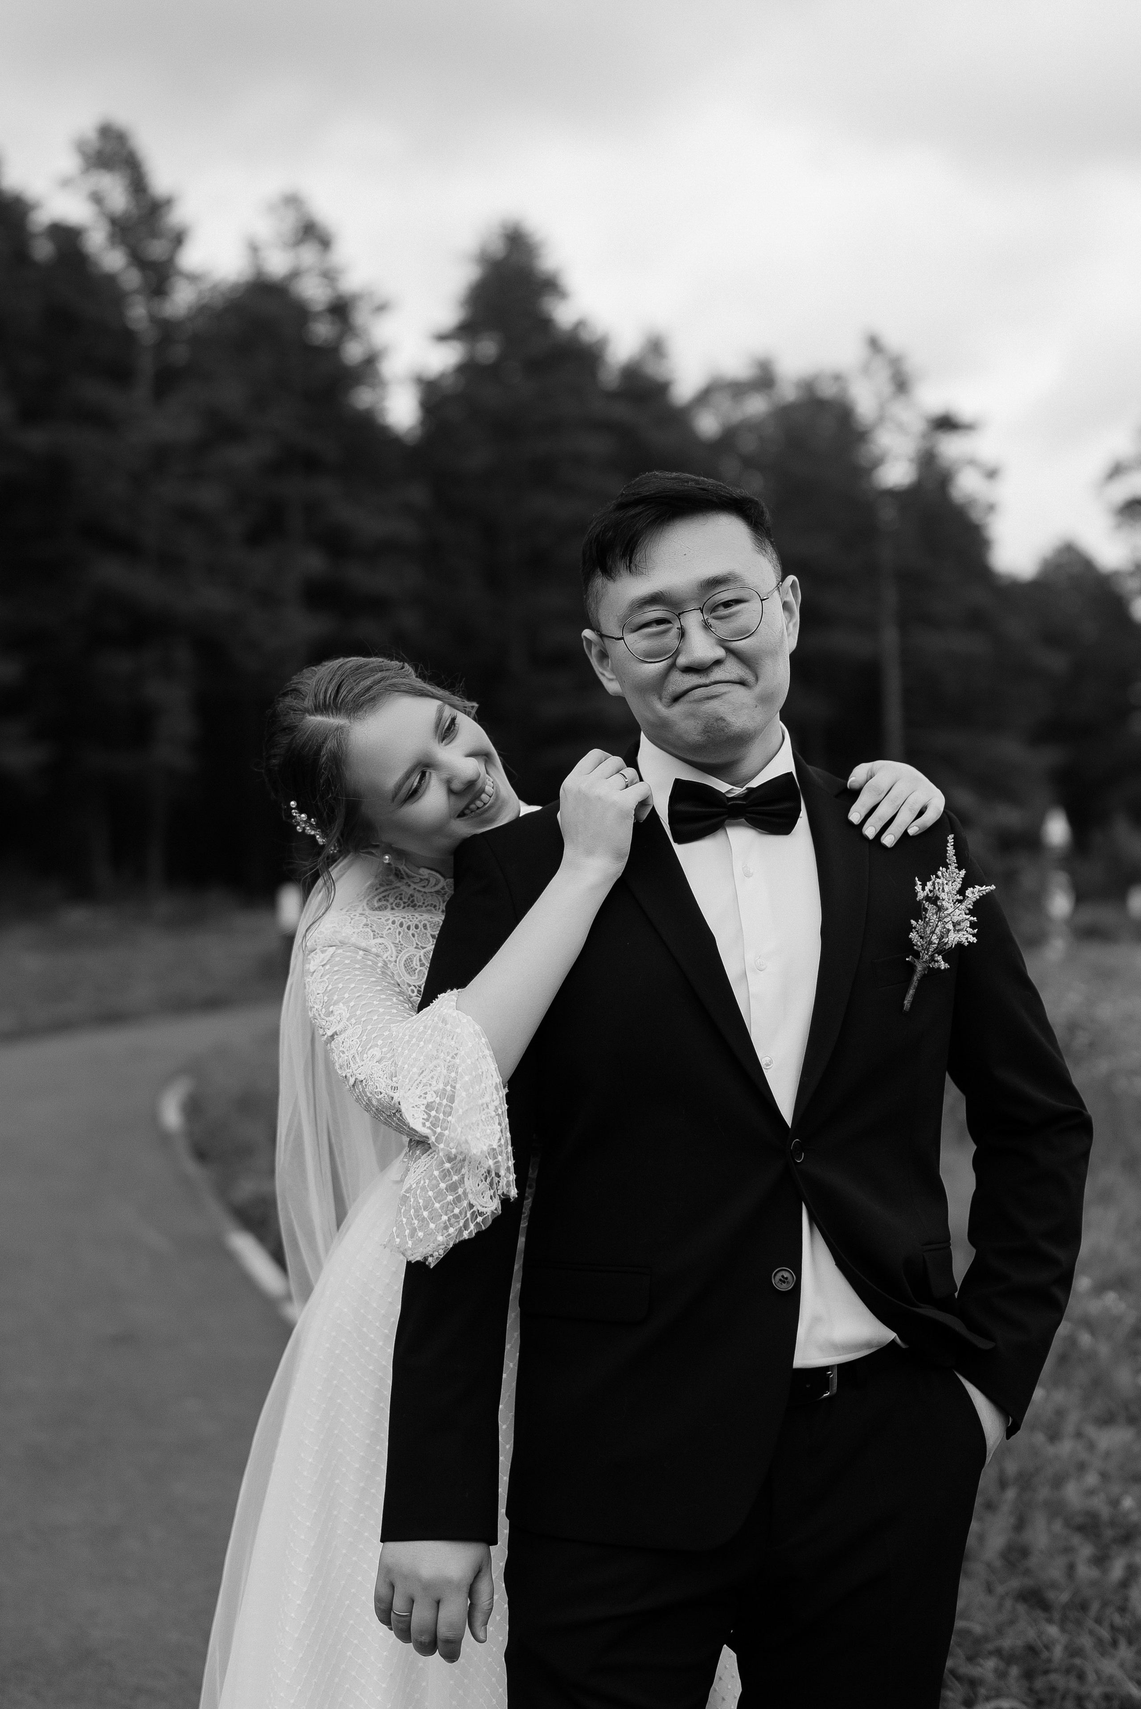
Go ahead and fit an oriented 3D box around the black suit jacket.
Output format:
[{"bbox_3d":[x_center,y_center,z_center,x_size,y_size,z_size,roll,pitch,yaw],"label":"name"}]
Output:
[{"bbox_3d":[0.152,0.258,1.490,0.600,0.710,0.310,0,0,-12],"label":"black suit jacket"}]

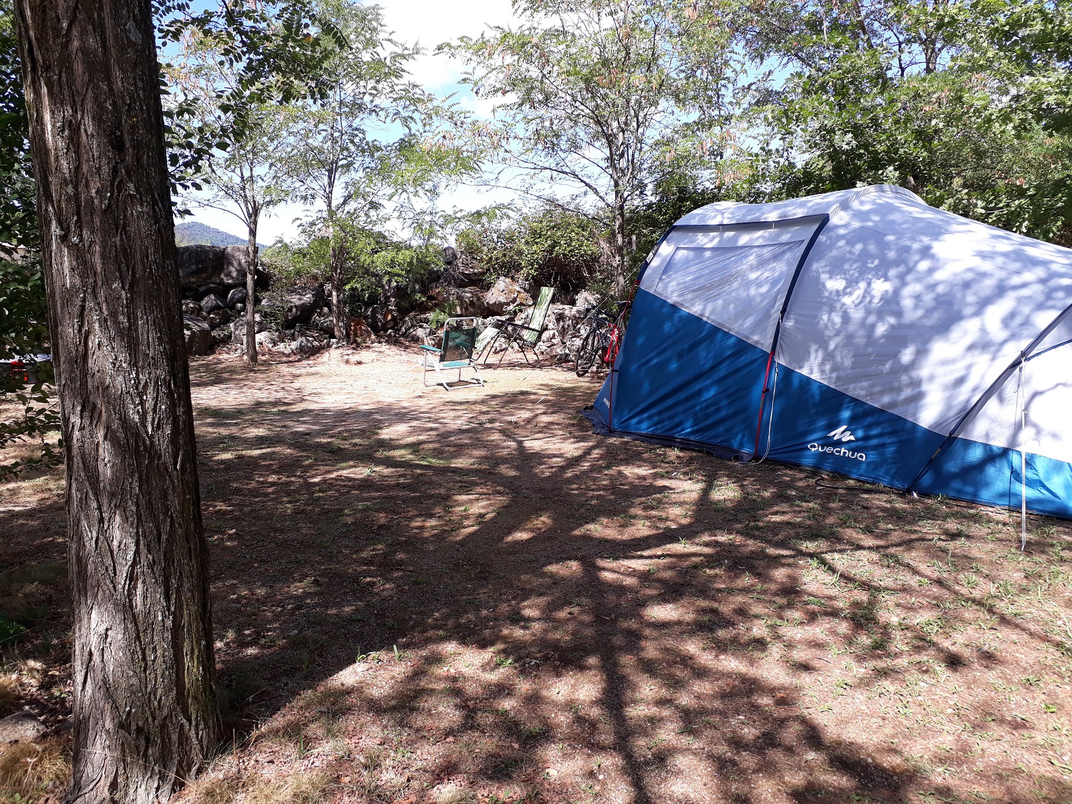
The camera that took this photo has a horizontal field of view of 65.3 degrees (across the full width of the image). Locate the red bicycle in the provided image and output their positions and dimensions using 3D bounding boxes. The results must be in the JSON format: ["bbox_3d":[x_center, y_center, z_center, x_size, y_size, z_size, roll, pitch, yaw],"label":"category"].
[{"bbox_3d":[0.950,-0.890,11.400,0.570,0.990,1.660,18,16,26],"label":"red bicycle"}]

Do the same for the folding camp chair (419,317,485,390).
[{"bbox_3d":[-1.020,-0.615,10.130,0.580,0.860,0.620,-9,13,-43],"label":"folding camp chair"}]

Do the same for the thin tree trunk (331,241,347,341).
[{"bbox_3d":[-3.530,-1.990,15.000,0.240,1.800,0.240,0,9,0],"label":"thin tree trunk"}]

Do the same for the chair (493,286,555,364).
[{"bbox_3d":[-0.280,-1.120,12.200,1.000,1.100,0.620,-4,10,-23],"label":"chair"}]

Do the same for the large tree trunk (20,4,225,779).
[{"bbox_3d":[-1.170,0.020,2.390,0.390,2.220,0.390,-5,10,-26],"label":"large tree trunk"}]

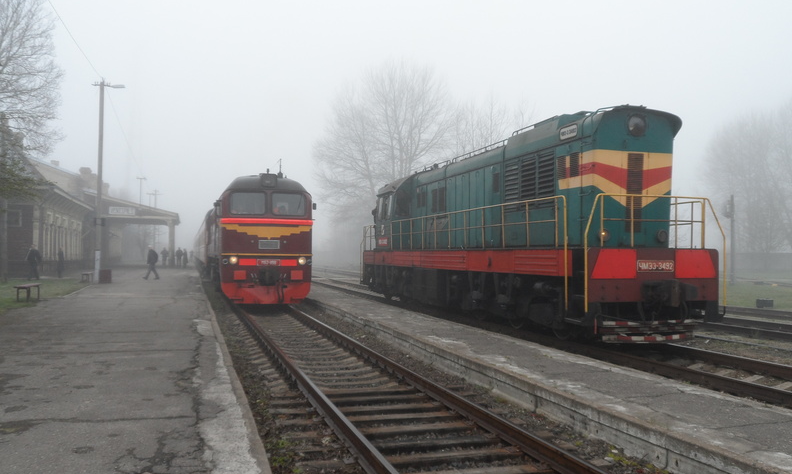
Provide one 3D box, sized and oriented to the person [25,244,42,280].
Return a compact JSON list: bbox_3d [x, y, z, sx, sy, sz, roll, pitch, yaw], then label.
[{"bbox_3d":[-18.321,1.224,37.000,0.620,1.740,0.600,0,-2,37],"label":"person"}]

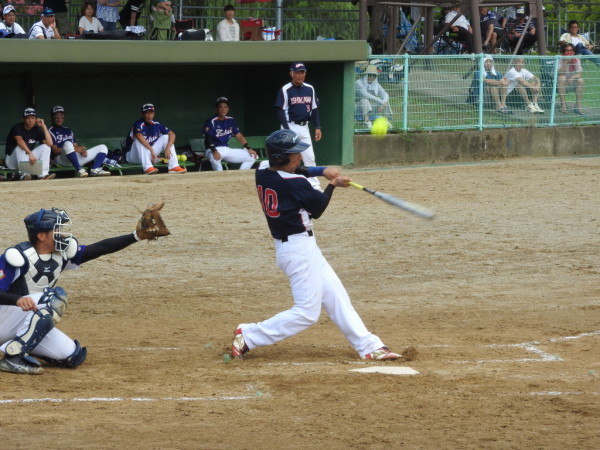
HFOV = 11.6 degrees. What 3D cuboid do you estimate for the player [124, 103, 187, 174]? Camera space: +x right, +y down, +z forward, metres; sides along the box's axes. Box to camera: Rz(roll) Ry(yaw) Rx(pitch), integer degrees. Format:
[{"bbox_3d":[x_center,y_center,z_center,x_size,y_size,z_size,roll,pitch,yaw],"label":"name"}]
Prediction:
[{"bbox_3d":[-2.033,-1.218,41.600,0.660,1.030,0.780,-2,4,-24],"label":"player"}]

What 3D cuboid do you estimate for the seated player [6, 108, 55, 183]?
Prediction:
[{"bbox_3d":[-3.723,-1.126,40.700,0.600,1.030,0.750,-1,4,-18],"label":"seated player"}]

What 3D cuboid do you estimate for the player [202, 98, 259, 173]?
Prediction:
[{"bbox_3d":[-1.000,-1.229,42.100,0.680,1.220,0.800,-1,4,-18],"label":"player"}]

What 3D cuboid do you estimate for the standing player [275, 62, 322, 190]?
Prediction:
[{"bbox_3d":[-0.016,-1.231,37.600,0.580,1.680,0.380,-1,4,-13],"label":"standing player"}]

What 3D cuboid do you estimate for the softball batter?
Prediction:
[{"bbox_3d":[0.104,0.130,19.700,1.060,1.550,0.660,-2,4,-25],"label":"softball batter"}]

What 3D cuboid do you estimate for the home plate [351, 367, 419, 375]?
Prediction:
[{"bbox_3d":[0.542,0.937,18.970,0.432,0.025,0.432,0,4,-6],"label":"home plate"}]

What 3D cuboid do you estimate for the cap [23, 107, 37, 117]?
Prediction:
[{"bbox_3d":[-3.711,-1.550,40.500,0.180,0.140,0.250,-1,4,-15],"label":"cap"}]

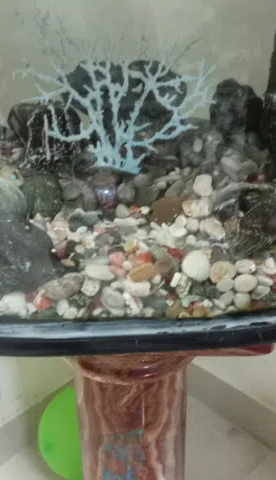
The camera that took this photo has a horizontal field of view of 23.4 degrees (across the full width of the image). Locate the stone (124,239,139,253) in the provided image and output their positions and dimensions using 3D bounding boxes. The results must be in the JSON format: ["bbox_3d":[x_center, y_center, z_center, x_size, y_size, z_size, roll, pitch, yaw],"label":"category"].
[{"bbox_3d":[-0.007,0.006,0.732,0.015,0.014,0.014,-1,31,0],"label":"stone"}]

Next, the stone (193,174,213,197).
[{"bbox_3d":[0.075,-0.064,0.775,0.023,0.024,0.022,0,27,0],"label":"stone"}]

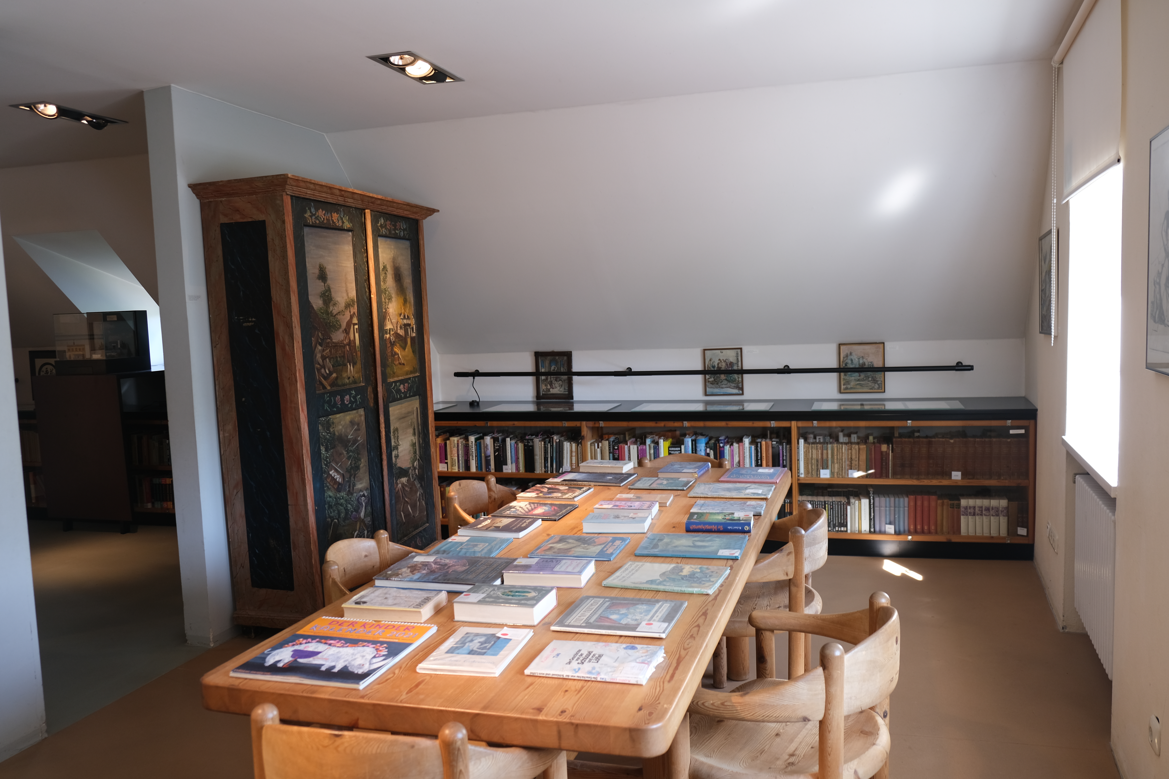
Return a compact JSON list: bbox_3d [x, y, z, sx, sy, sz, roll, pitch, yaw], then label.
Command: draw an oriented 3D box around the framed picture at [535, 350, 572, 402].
[{"bbox_3d":[-0.223,-0.098,6.436,0.284,0.356,0.025,-1,5,17],"label":"framed picture"}]

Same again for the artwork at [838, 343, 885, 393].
[{"bbox_3d":[1.835,-0.139,5.800,0.286,0.331,0.020,-1,5,17],"label":"artwork"}]

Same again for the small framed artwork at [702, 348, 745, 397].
[{"bbox_3d":[0.964,-0.118,6.069,0.267,0.327,0.020,-1,5,17],"label":"small framed artwork"}]

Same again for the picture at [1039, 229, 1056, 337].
[{"bbox_3d":[2.239,-0.514,4.230,0.022,0.492,0.650,0,5,22],"label":"picture"}]

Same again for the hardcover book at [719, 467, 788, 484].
[{"bbox_3d":[0.743,0.377,3.839,0.242,0.014,0.300,-1,5,18],"label":"hardcover book"}]

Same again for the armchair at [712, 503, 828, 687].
[{"bbox_3d":[0.614,0.802,3.171,0.500,0.750,0.550,-1,5,18],"label":"armchair"}]

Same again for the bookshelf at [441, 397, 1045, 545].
[{"bbox_3d":[0.738,0.529,5.812,3.968,0.860,0.758,-1,5,16],"label":"bookshelf"}]

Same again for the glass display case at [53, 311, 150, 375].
[{"bbox_3d":[-3.688,-0.351,6.694,0.468,0.452,0.430,-1,5,16],"label":"glass display case"}]

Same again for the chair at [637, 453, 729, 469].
[{"bbox_3d":[0.456,0.725,4.201,0.550,0.750,0.500,-1,5,18],"label":"chair"}]

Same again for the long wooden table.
[{"bbox_3d":[0.079,0.849,2.933,0.993,0.733,2.645,-1,5,18],"label":"long wooden table"}]

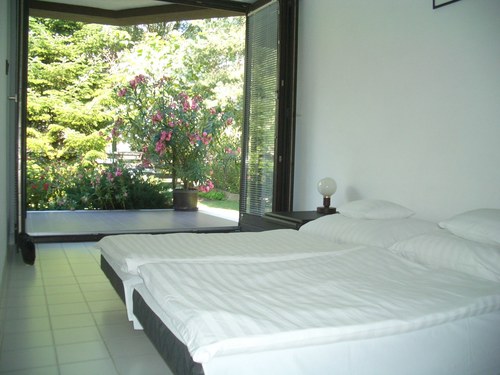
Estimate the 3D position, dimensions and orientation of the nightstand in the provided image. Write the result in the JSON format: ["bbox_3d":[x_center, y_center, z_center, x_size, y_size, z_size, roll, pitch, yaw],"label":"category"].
[{"bbox_3d":[0.482,0.395,3.829,0.600,0.350,0.440,0,4,-25],"label":"nightstand"}]

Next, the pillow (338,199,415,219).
[{"bbox_3d":[0.859,0.140,3.540,0.340,0.110,0.460,0,4,-25],"label":"pillow"}]

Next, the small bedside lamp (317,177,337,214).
[{"bbox_3d":[0.584,0.072,3.910,0.150,0.290,0.150,2,4,0],"label":"small bedside lamp"}]

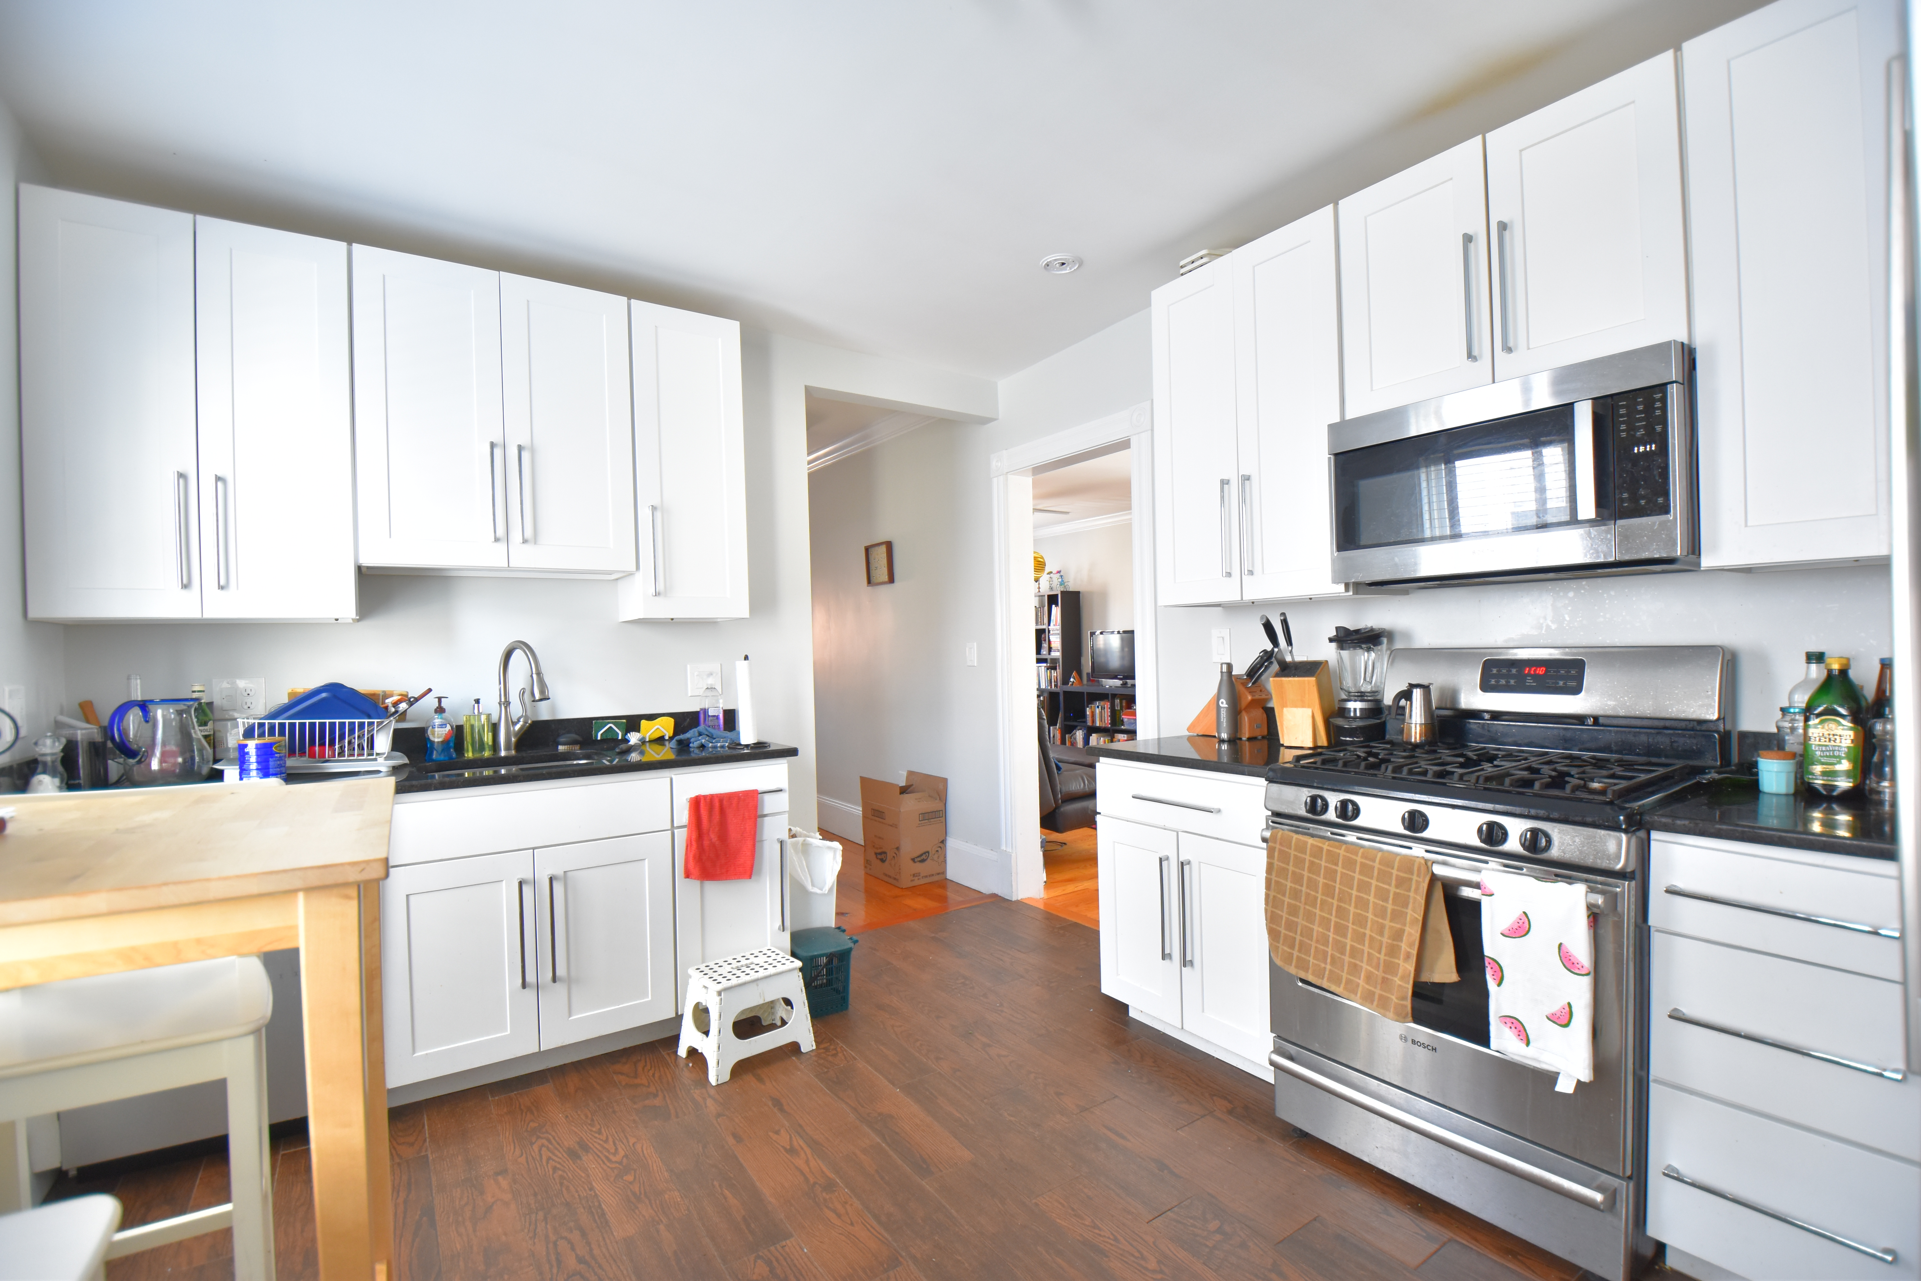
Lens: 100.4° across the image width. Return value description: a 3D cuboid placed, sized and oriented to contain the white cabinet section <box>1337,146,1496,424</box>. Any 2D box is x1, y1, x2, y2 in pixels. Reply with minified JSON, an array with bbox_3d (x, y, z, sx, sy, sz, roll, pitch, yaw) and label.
[{"bbox_3d":[1.295,-0.922,2.188,0.320,0.606,0.376,-1,0,-38],"label":"white cabinet section"}]

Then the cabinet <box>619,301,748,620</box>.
[{"bbox_3d":[-1.050,-0.632,3.030,0.380,1.100,0.330,-1,-1,-31],"label":"cabinet"}]

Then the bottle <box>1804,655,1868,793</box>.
[{"bbox_3d":[1.776,0.171,1.626,0.072,0.278,0.080,-1,0,-36],"label":"bottle"}]

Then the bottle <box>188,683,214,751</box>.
[{"bbox_3d":[-2.142,0.257,2.256,0.060,0.277,0.060,-1,0,-45],"label":"bottle"}]

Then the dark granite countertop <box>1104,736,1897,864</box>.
[{"bbox_3d":[1.188,0.337,2.103,0.660,0.032,1.710,-1,0,-38],"label":"dark granite countertop"}]

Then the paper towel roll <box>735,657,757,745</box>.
[{"bbox_3d":[-0.733,0.212,2.755,0.056,0.287,0.056,-1,0,0],"label":"paper towel roll"}]

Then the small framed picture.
[{"bbox_3d":[-0.491,-0.468,4.869,0.035,0.245,0.275,-1,-1,-37],"label":"small framed picture"}]

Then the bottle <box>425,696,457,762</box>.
[{"bbox_3d":[-1.728,0.296,2.665,0.085,0.212,0.055,-1,-1,-31],"label":"bottle"}]

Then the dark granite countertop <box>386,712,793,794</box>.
[{"bbox_3d":[-1.348,0.356,2.660,1.470,0.130,0.620,-1,-1,-31],"label":"dark granite countertop"}]

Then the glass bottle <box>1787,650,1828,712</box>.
[{"bbox_3d":[1.826,0.167,1.709,0.083,0.284,0.083,-1,0,-38],"label":"glass bottle"}]

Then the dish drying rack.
[{"bbox_3d":[-1.884,0.311,2.365,0.410,0.165,0.310,-1,-1,-31],"label":"dish drying rack"}]

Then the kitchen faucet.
[{"bbox_3d":[-1.460,0.190,2.665,0.240,0.396,0.095,-2,0,36],"label":"kitchen faucet"}]

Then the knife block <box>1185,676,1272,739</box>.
[{"bbox_3d":[0.933,0.221,2.759,0.144,0.214,0.284,-1,0,-30],"label":"knife block"}]

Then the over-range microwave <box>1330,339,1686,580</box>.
[{"bbox_3d":[1.391,-0.379,2.033,0.391,0.442,0.736,-1,0,-38],"label":"over-range microwave"}]

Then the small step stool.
[{"bbox_3d":[-0.661,1.149,2.484,0.320,0.262,0.235,-1,0,-39],"label":"small step stool"}]

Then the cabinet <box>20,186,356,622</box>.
[{"bbox_3d":[-2.094,-0.592,2.256,0.645,1.068,0.320,-1,0,-32],"label":"cabinet"}]

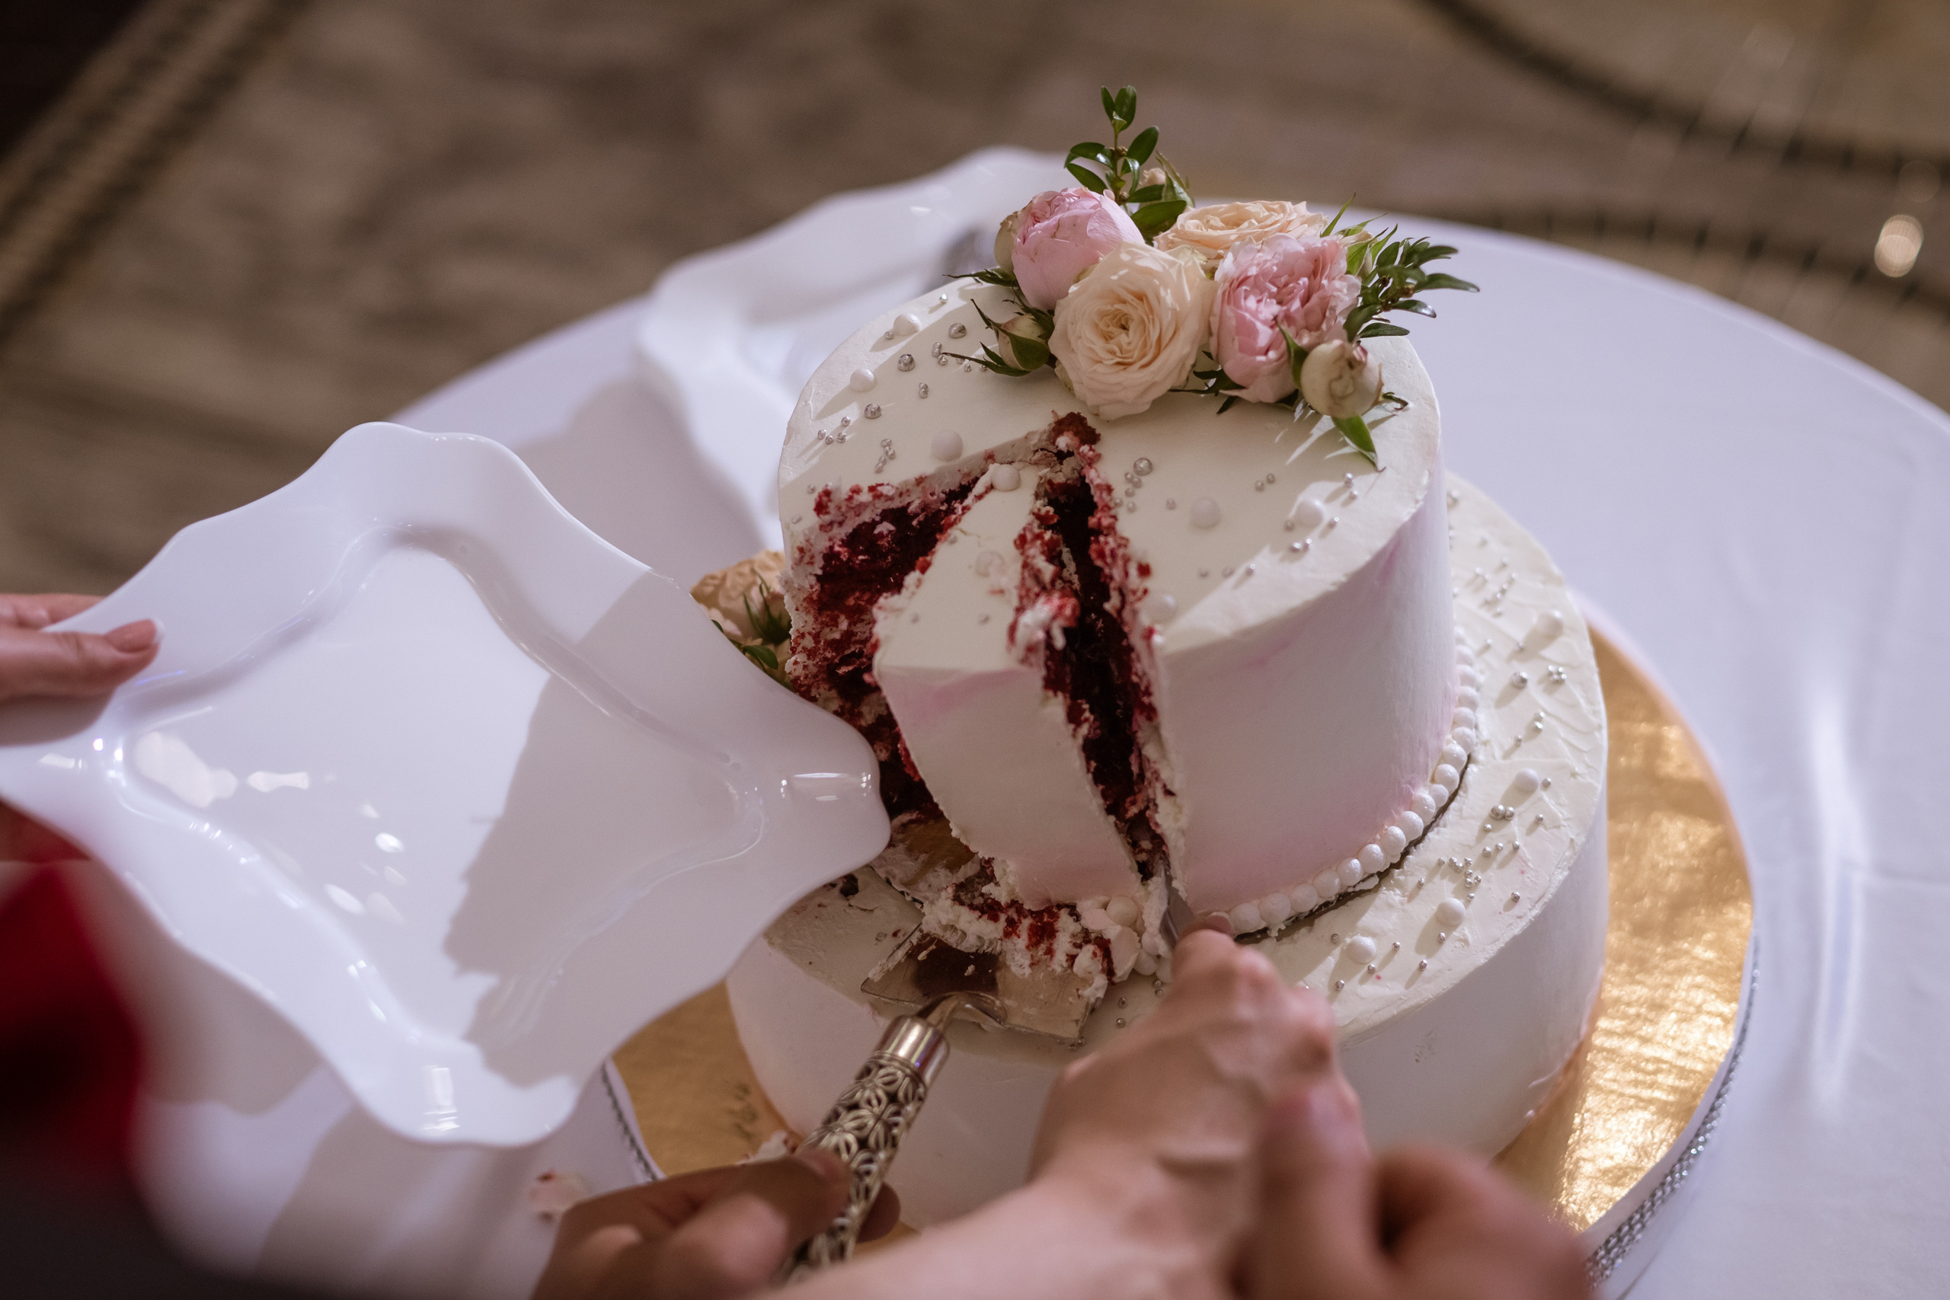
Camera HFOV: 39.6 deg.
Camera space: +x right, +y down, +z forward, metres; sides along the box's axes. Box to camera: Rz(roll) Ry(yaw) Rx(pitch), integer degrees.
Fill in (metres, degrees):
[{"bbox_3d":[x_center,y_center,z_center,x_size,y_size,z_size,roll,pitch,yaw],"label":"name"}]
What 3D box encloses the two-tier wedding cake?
[{"bbox_3d":[0.046,-0.010,0.780,0.278,0.237,0.278,-9,43,0],"label":"two-tier wedding cake"}]

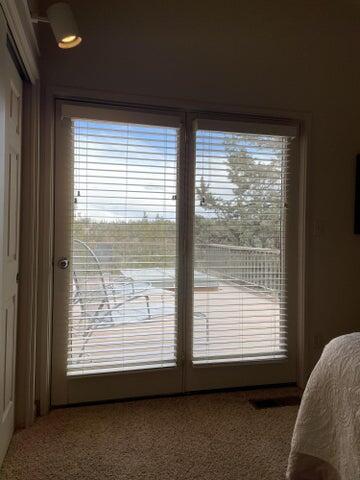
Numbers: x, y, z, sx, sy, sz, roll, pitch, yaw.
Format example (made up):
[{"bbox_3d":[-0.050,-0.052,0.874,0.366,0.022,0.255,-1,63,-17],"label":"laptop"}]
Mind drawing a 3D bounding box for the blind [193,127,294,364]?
[{"bbox_3d":[0.466,0.039,2.662,0.757,1.695,0.070,1,0,-13],"label":"blind"}]

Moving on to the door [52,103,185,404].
[{"bbox_3d":[-0.412,0.092,2.521,0.890,2.023,0.060,1,0,-13],"label":"door"}]

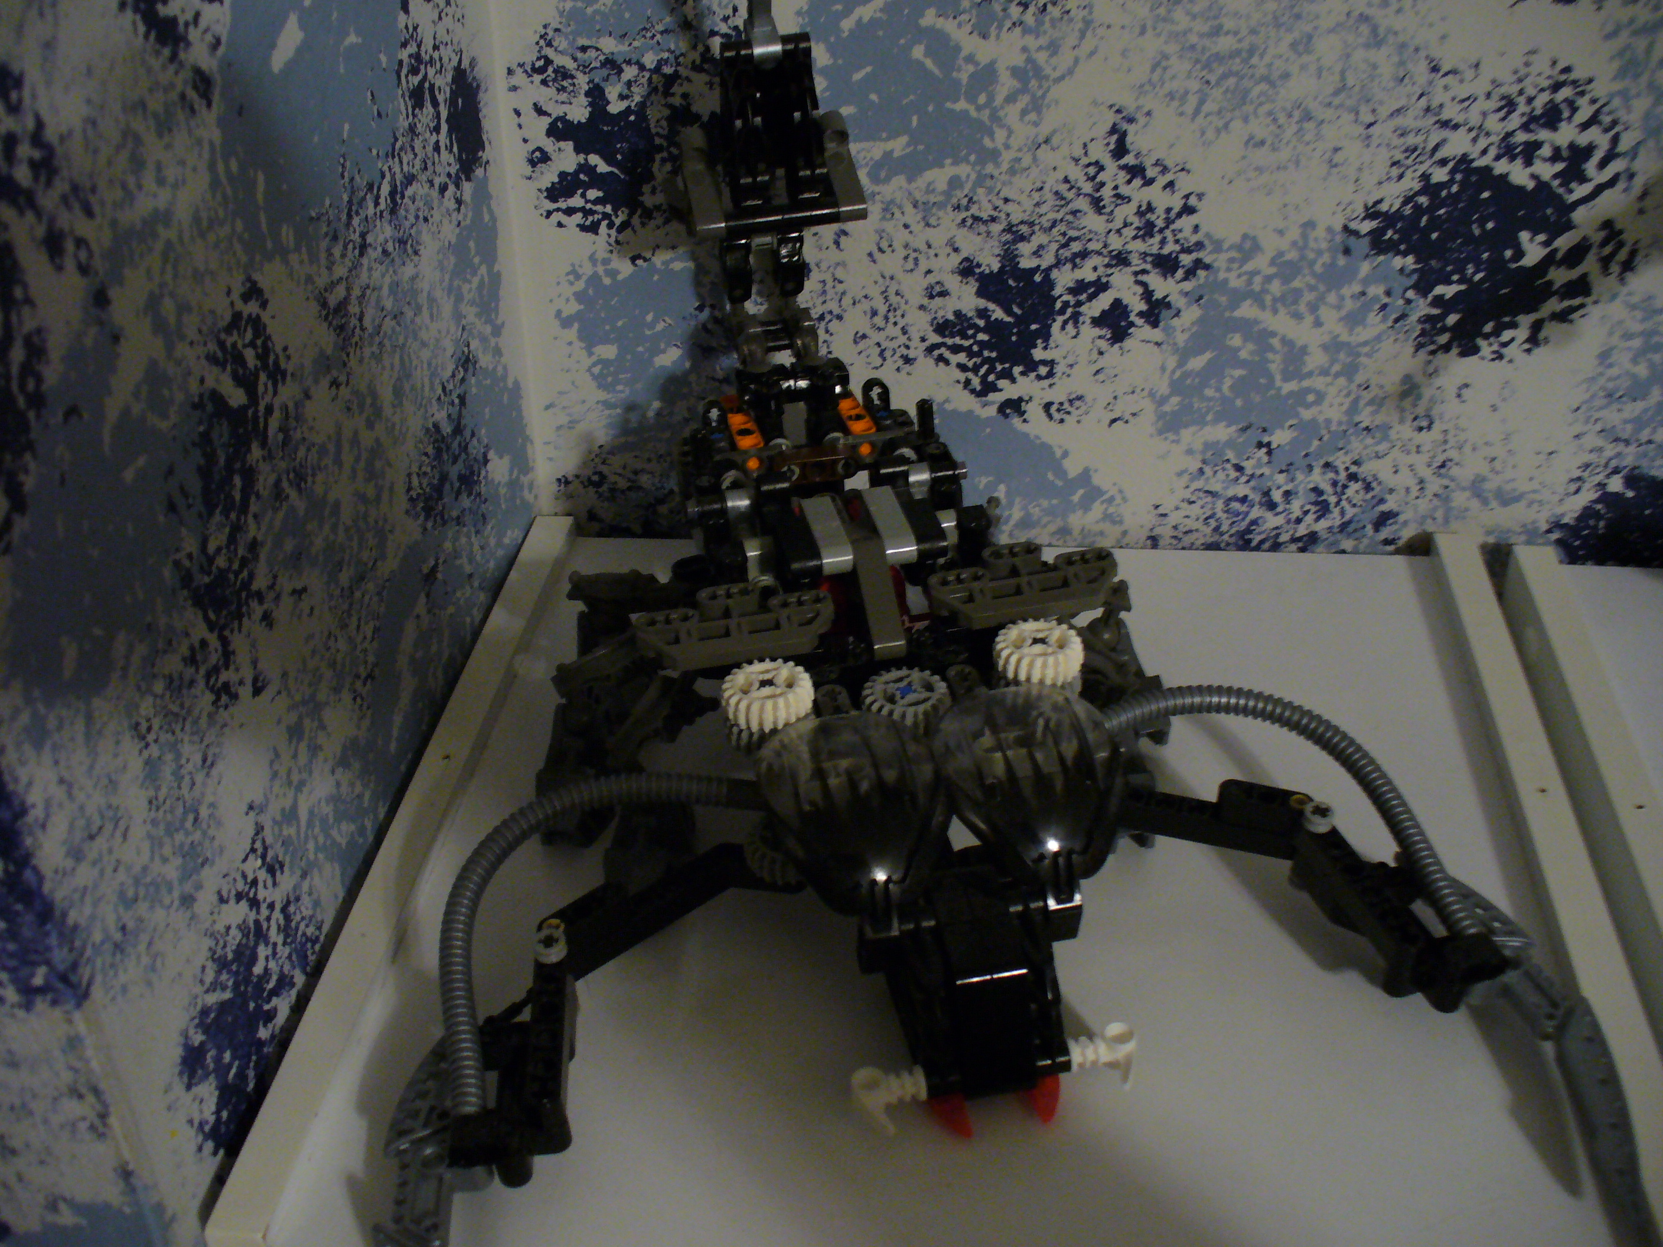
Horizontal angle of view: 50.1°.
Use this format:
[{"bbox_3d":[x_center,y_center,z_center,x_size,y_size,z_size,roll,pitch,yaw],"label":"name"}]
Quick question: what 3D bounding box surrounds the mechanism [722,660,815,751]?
[{"bbox_3d":[-0.014,0.020,0.416,0.022,0.015,0.022,-6,30,3],"label":"mechanism"}]

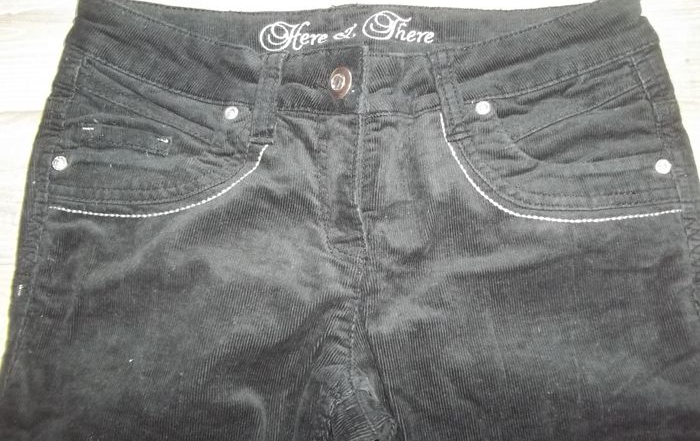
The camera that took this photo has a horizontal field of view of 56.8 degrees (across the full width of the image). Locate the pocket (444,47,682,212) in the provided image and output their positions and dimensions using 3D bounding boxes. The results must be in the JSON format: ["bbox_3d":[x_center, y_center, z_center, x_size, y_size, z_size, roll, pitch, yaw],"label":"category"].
[{"bbox_3d":[0.125,-0.056,0.396,0.131,0.022,0.122,0,62,0],"label":"pocket"}]

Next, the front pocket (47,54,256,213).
[{"bbox_3d":[-0.115,-0.053,0.395,0.116,0.022,0.116,0,62,0],"label":"front pocket"}]

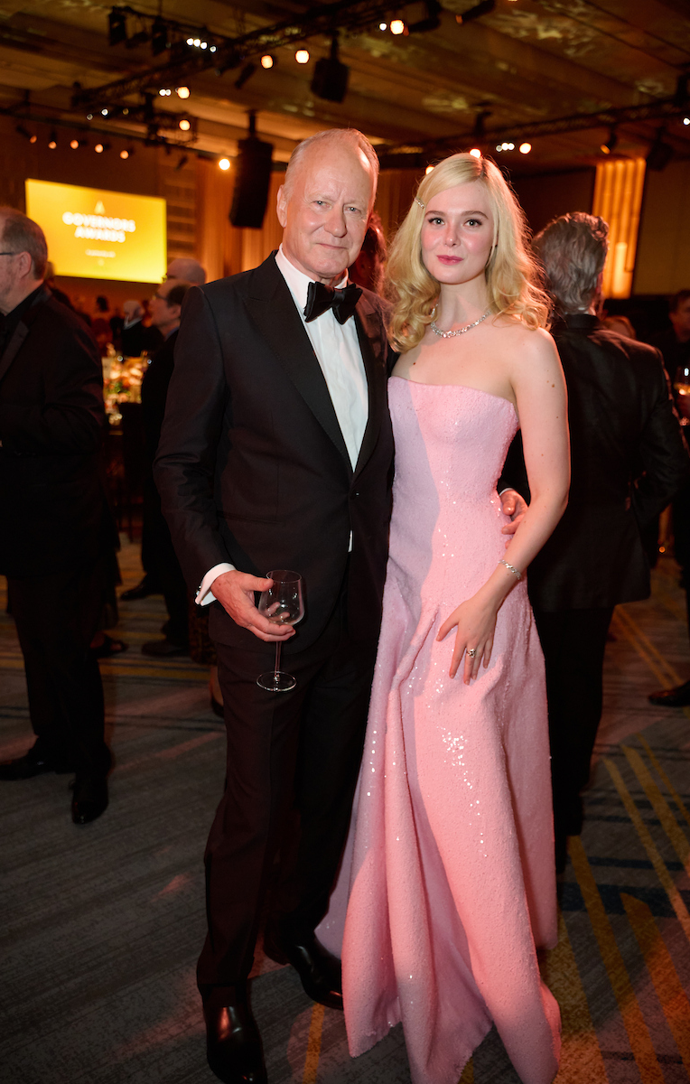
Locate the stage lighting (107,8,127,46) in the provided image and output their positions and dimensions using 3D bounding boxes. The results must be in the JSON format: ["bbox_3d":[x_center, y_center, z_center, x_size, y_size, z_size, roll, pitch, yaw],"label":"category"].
[{"bbox_3d":[-2.949,-6.663,10.900,0.190,0.400,0.180,6,13,19],"label":"stage lighting"}]

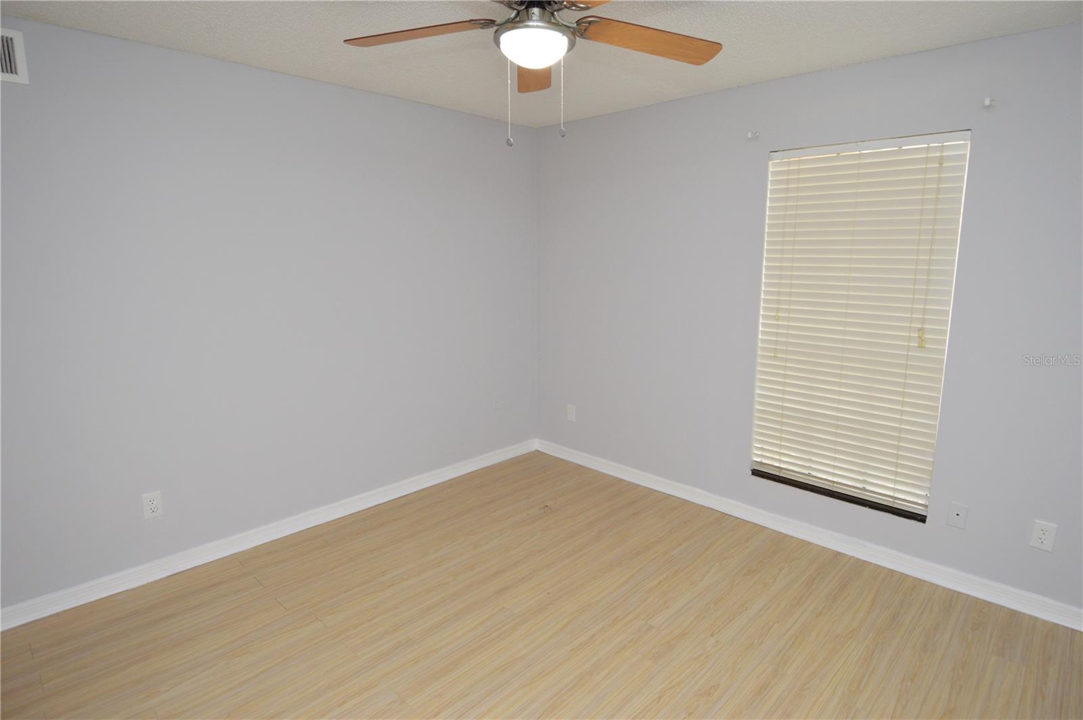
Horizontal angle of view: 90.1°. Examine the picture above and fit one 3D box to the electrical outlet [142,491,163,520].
[{"bbox_3d":[-1.810,0.676,2.518,0.009,0.117,0.071,10,14,43],"label":"electrical outlet"}]

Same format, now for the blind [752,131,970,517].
[{"bbox_3d":[1.531,-0.172,2.721,0.835,1.740,0.060,10,14,43],"label":"blind"}]

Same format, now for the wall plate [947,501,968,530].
[{"bbox_3d":[1.889,0.708,2.456,0.070,0.114,0.008,10,14,43],"label":"wall plate"}]

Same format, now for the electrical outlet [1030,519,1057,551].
[{"bbox_3d":[2.095,0.735,2.257,0.070,0.116,0.009,10,14,43],"label":"electrical outlet"}]

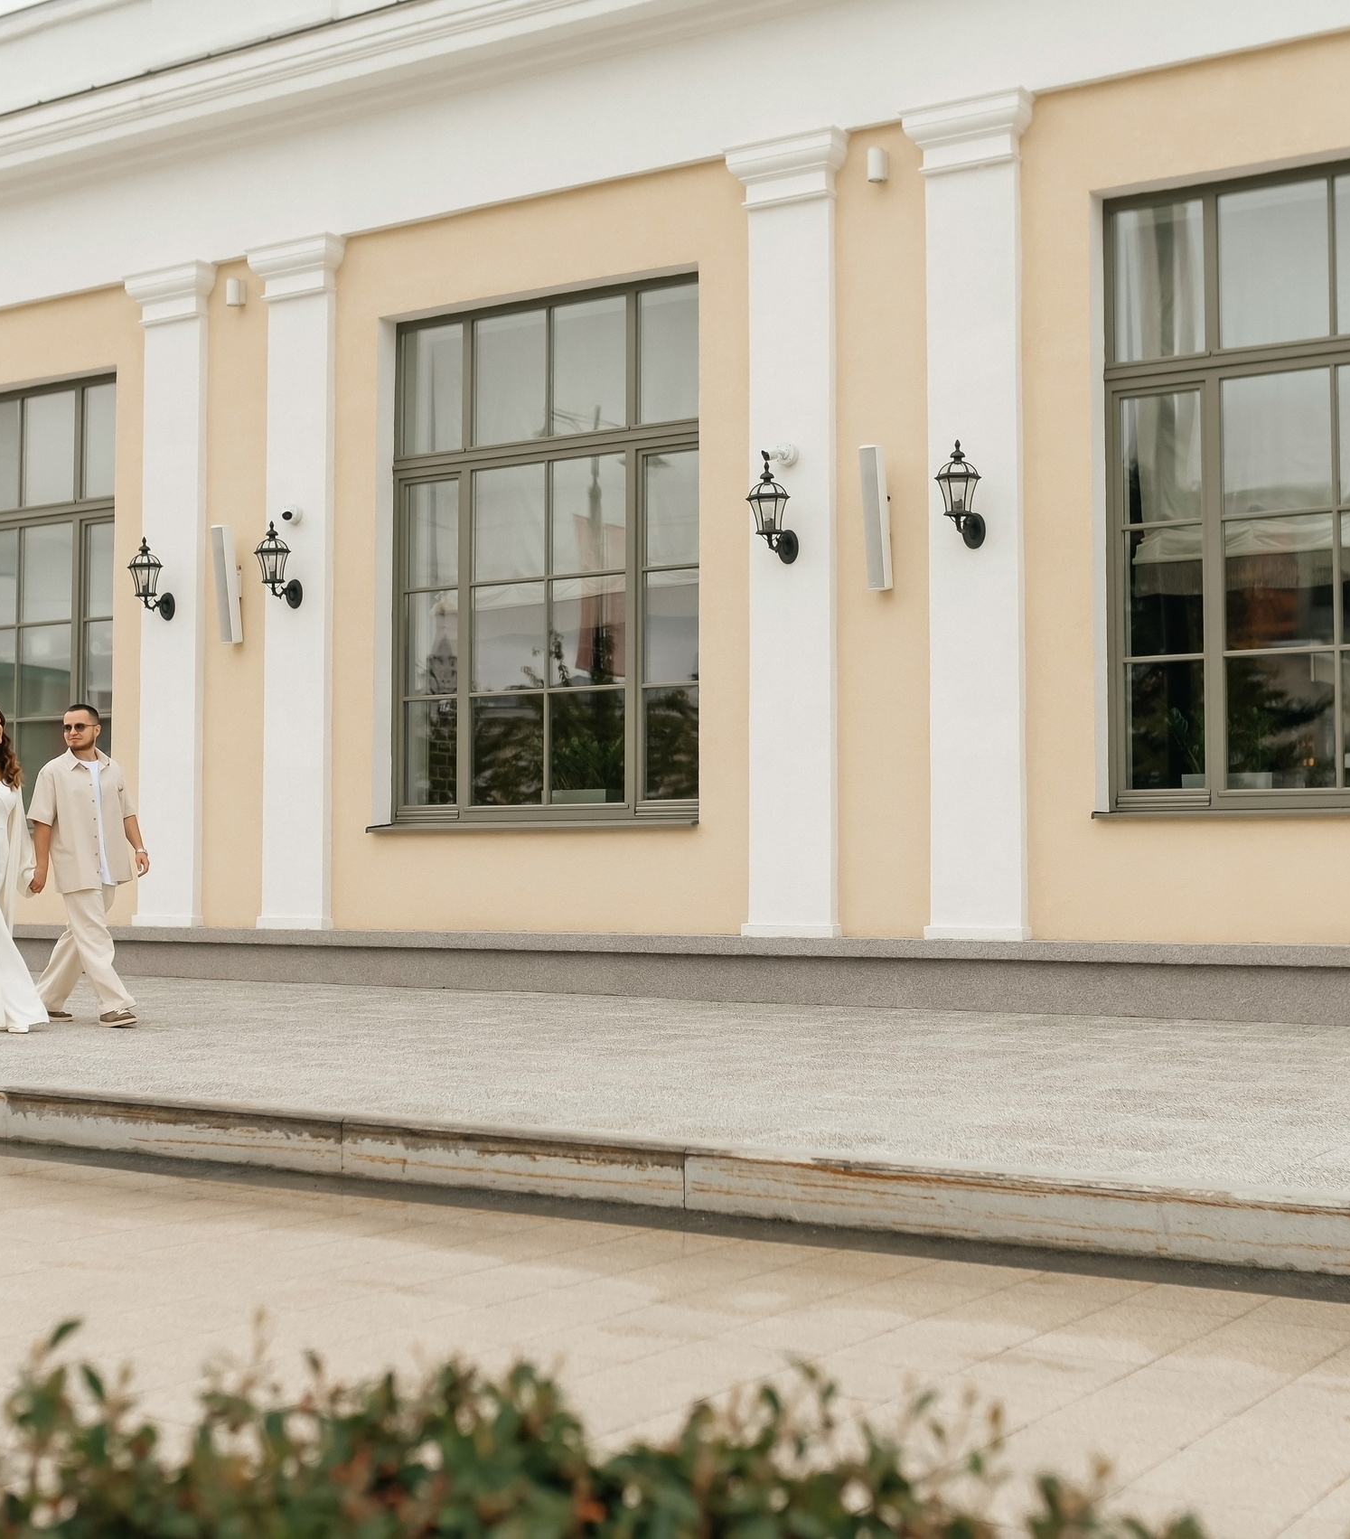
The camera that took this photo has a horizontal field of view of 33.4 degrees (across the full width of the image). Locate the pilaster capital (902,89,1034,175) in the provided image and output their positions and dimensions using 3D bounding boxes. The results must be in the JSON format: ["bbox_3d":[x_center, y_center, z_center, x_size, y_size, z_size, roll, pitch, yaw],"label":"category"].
[{"bbox_3d":[1.745,-3.744,13.311,0.785,0.370,0.200,-2,-3,34],"label":"pilaster capital"}]

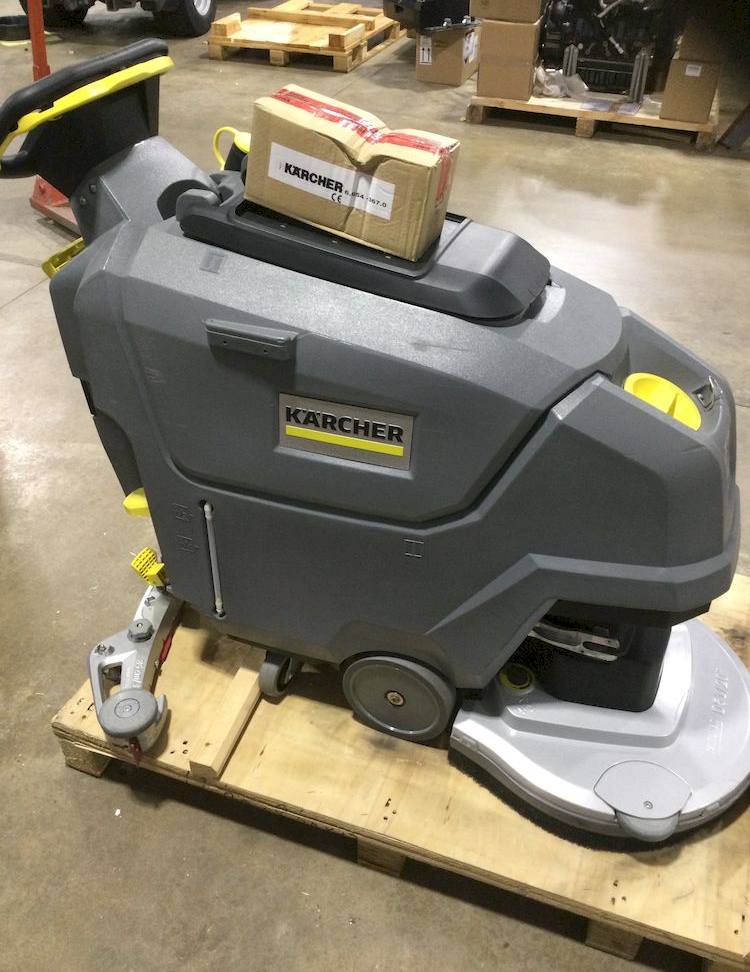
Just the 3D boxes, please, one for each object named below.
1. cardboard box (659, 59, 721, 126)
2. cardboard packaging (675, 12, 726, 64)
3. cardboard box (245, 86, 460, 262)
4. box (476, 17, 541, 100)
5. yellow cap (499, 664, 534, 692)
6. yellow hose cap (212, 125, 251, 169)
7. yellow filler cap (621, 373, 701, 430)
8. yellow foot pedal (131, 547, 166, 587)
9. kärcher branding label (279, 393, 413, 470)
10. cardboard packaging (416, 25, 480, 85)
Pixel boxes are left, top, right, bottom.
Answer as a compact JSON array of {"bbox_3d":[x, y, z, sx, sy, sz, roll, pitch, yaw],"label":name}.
[{"bbox_3d":[1.499,-1.886,4.219,0.213,0.265,0.210,14,42,17],"label":"cardboard box"},{"bbox_3d":[1.512,-2.045,4.074,0.180,0.165,0.200,14,42,17],"label":"cardboard packaging"},{"bbox_3d":[-0.031,-0.407,1.160,0.246,0.128,0.097,24,43,11],"label":"cardboard box"},{"bbox_3d":[0.685,-2.150,4.482,0.258,0.348,0.220,12,41,15],"label":"box"},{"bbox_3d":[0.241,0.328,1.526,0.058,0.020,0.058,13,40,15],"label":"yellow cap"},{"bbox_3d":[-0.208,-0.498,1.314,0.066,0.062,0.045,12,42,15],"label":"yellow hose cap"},{"bbox_3d":[0.389,-0.105,1.231,0.117,0.032,0.117,13,45,-13],"label":"yellow filler cap"},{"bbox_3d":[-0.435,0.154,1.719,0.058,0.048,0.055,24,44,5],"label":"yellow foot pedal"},{"bbox_3d":[-0.039,-0.076,1.215,0.188,0.088,0.008,12,42,15],"label":"kärcher branding label"},{"bbox_3d":[0.442,-2.546,5.188,0.275,0.310,0.370,15,42,18],"label":"cardboard packaging"}]

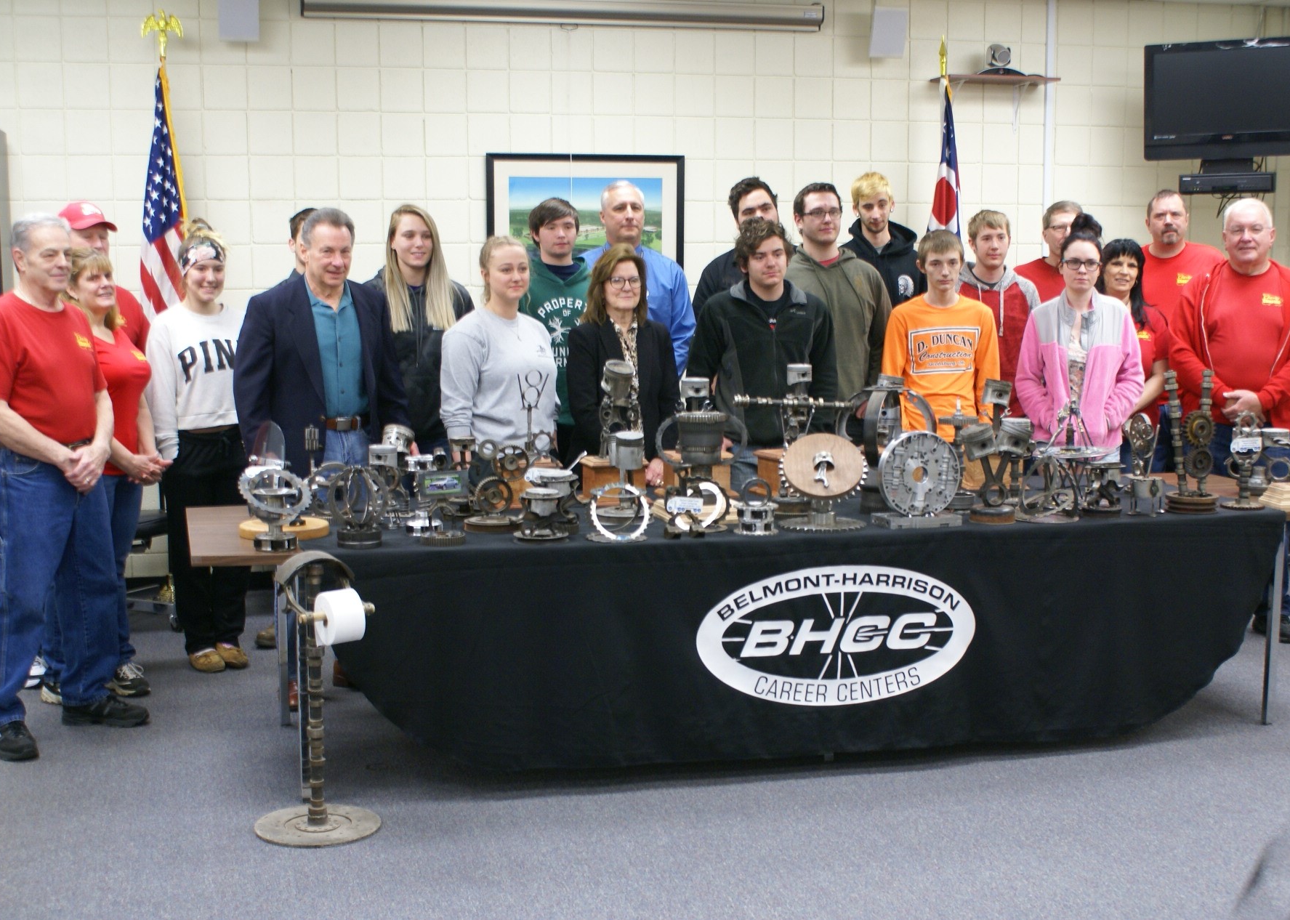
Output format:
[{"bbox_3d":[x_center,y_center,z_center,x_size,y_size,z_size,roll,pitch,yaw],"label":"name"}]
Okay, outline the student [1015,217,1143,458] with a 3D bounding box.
[{"bbox_3d":[1.742,-0.108,6.490,0.490,1.729,0.320,1,8,13],"label":"student"}]

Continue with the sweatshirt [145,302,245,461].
[{"bbox_3d":[-1.698,-0.300,6.221,0.480,0.610,0.290,-4,8,-24],"label":"sweatshirt"}]

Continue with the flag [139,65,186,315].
[{"bbox_3d":[-2.105,-0.991,7.154,0.310,1.500,0.220,-2,8,-13],"label":"flag"}]

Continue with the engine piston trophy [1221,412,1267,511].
[{"bbox_3d":[1.994,-0.007,5.340,0.155,0.322,0.150,-2,7,-12],"label":"engine piston trophy"}]

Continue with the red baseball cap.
[{"bbox_3d":[-2.101,-0.912,6.050,0.265,0.135,0.180,5,9,33],"label":"red baseball cap"}]

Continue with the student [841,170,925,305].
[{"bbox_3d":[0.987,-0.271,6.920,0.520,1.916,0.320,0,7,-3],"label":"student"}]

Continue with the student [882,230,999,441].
[{"bbox_3d":[1.156,-0.059,6.337,0.455,1.675,0.290,0,7,4],"label":"student"}]

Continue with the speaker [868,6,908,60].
[{"bbox_3d":[1.188,-2.083,7.850,0.170,0.250,0.130,-1,21,-11],"label":"speaker"}]

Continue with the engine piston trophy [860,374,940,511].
[{"bbox_3d":[0.794,-0.054,5.207,0.315,0.451,0.300,3,8,20],"label":"engine piston trophy"}]

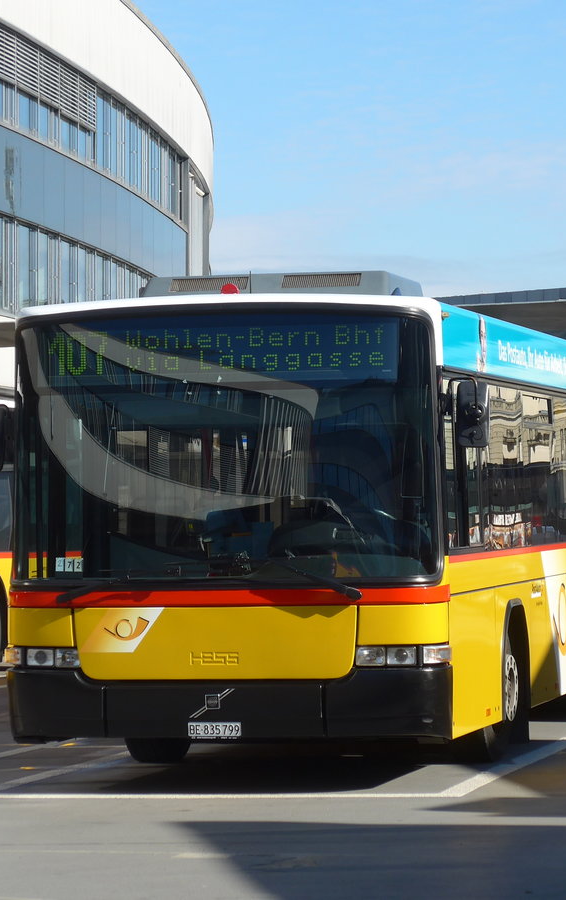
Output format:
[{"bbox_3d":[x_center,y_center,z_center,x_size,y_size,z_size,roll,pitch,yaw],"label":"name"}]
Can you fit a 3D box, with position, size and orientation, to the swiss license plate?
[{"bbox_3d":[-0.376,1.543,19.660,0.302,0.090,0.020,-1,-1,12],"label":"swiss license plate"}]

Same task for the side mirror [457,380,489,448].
[{"bbox_3d":[1.046,-0.195,19.630,0.190,0.370,0.100,-1,-1,-5],"label":"side mirror"}]

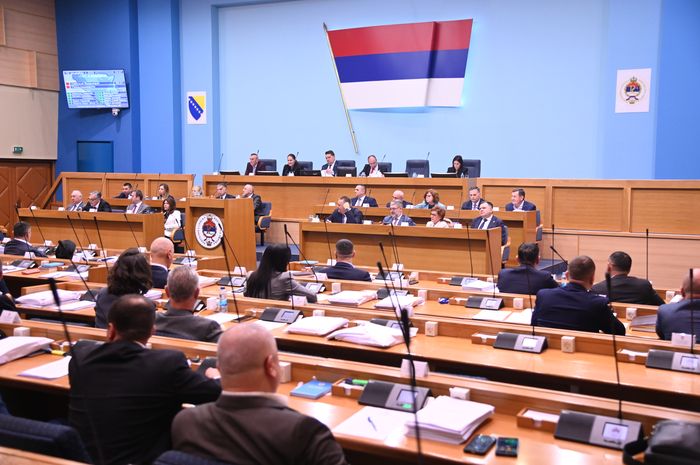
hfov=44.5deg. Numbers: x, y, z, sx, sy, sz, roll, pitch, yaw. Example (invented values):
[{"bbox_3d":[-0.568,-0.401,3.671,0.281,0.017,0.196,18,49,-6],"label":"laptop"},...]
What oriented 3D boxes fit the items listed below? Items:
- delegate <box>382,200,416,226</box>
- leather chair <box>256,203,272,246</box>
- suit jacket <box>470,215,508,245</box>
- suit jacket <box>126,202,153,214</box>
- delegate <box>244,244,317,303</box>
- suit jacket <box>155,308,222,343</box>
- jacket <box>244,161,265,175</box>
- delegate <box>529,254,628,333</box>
[{"bbox_3d":[0.711,0.130,13.099,0.530,1.226,0.720,3,6,31],"label":"delegate"},{"bbox_3d":[-1.878,-0.158,16.373,0.600,0.820,0.600,3,6,30],"label":"leather chair"},{"bbox_3d":[1.940,0.042,11.883,0.500,0.600,0.360,3,5,29],"label":"suit jacket"},{"bbox_3d":[-3.945,-0.261,16.006,0.490,0.610,0.350,3,6,31],"label":"suit jacket"},{"bbox_3d":[-0.486,0.693,6.444,0.460,1.220,0.720,4,6,35],"label":"delegate"},{"bbox_3d":[-0.972,0.737,4.989,0.480,0.600,0.320,1,5,14],"label":"suit jacket"},{"bbox_3d":[-2.034,-1.206,18.330,0.490,0.610,0.350,3,6,31],"label":"jacket"},{"bbox_3d":[1.433,0.759,5.289,0.530,1.250,0.720,2,5,25],"label":"delegate"}]

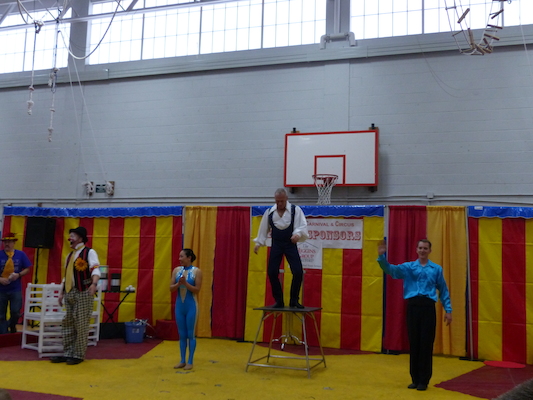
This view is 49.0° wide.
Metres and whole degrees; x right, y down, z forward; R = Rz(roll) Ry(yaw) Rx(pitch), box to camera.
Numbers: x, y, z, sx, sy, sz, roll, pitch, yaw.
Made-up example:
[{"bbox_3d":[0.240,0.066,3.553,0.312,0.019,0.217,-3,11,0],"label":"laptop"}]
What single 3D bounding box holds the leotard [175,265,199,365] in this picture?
[{"bbox_3d":[-1.065,1.521,7.787,0.300,1.280,0.250,0,-7,13],"label":"leotard"}]

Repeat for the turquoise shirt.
[{"bbox_3d":[1.779,1.001,7.032,0.860,0.660,0.360,0,-7,13],"label":"turquoise shirt"}]

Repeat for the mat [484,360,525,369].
[{"bbox_3d":[3.625,2.490,8.895,0.600,0.025,0.600,-1,-7,20],"label":"mat"}]

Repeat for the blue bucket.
[{"bbox_3d":[-2.244,2.268,10.096,0.360,0.360,0.320,3,-7,-10],"label":"blue bucket"}]

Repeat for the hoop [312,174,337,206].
[{"bbox_3d":[1.100,-0.195,10.883,0.490,0.520,0.540,0,-7,19],"label":"hoop"}]

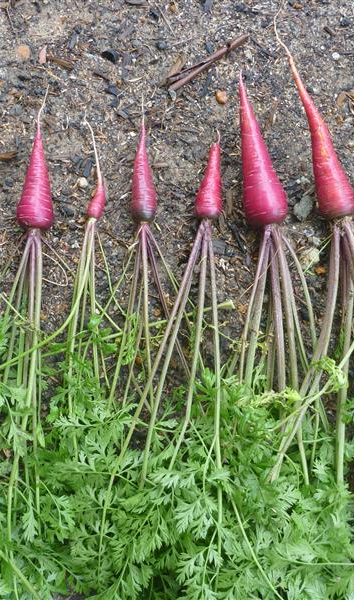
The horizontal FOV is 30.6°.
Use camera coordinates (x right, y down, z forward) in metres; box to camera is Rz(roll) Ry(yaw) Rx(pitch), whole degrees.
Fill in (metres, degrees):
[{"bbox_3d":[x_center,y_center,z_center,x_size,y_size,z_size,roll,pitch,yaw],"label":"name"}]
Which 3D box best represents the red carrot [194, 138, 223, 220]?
[{"bbox_3d":[0.039,-0.136,0.700,0.032,0.029,0.102,8,68,3],"label":"red carrot"}]

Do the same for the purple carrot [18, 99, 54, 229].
[{"bbox_3d":[-0.151,-0.153,0.702,0.039,0.038,0.163,-3,68,-1],"label":"purple carrot"}]

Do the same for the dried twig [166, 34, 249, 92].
[{"bbox_3d":[0.038,-0.281,0.768,0.121,0.014,0.018,-36,72,-13],"label":"dried twig"}]

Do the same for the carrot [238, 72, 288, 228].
[{"bbox_3d":[0.084,-0.174,0.707,0.046,0.045,0.205,-5,68,-2],"label":"carrot"}]

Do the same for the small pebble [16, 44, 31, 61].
[{"bbox_3d":[-0.184,-0.297,0.776,0.017,0.011,0.020,0,68,0],"label":"small pebble"}]

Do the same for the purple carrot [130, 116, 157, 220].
[{"bbox_3d":[-0.036,-0.149,0.707,0.027,0.026,0.135,-2,68,-1],"label":"purple carrot"}]

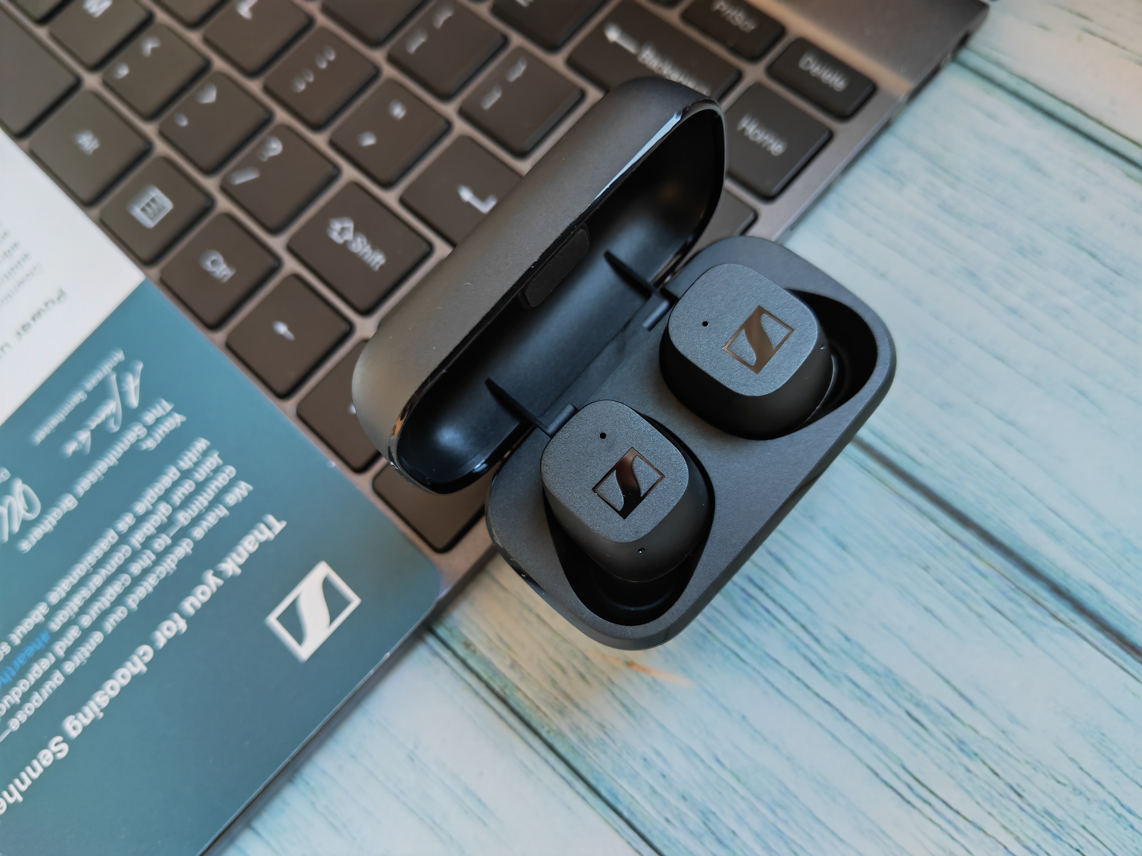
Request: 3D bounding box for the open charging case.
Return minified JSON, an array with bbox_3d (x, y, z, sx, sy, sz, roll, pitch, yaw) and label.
[{"bbox_3d":[0.010,-0.004,0.121,0.049,0.058,0.059,40,82,17],"label":"open charging case"}]

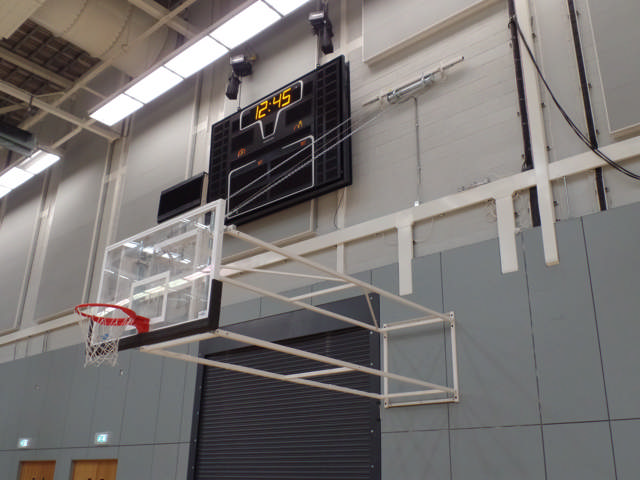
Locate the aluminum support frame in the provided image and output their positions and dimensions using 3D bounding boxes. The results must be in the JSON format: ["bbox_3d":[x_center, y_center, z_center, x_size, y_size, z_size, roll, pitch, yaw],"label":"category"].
[{"bbox_3d":[0.038,0.962,6.807,1.060,1.090,3.600,-17,-28,39],"label":"aluminum support frame"}]

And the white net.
[{"bbox_3d":[-1.822,0.807,5.436,0.460,0.440,0.460,-17,-28,39],"label":"white net"}]

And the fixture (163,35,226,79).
[{"bbox_3d":[-2.450,-3.660,12.872,1.441,0.120,0.547,-17,-28,39],"label":"fixture"}]

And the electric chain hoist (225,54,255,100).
[{"bbox_3d":[-1.510,-3.054,12.165,0.360,0.700,0.360,-17,-28,39],"label":"electric chain hoist"}]

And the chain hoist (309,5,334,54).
[{"bbox_3d":[0.017,-3.552,10.891,0.320,0.750,0.320,-17,-28,39],"label":"chain hoist"}]

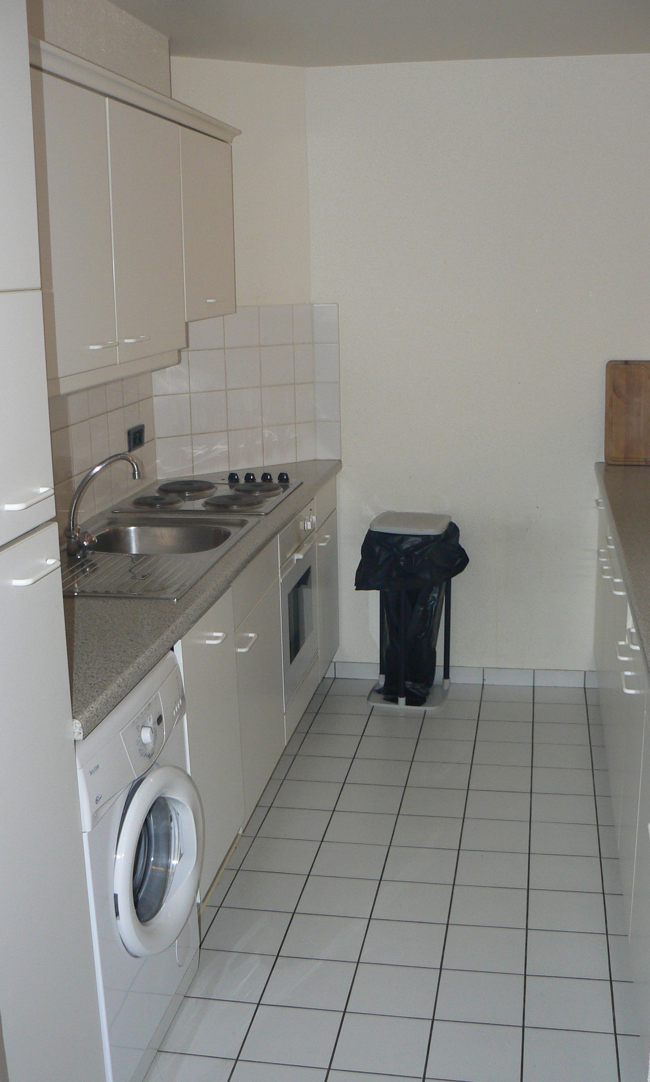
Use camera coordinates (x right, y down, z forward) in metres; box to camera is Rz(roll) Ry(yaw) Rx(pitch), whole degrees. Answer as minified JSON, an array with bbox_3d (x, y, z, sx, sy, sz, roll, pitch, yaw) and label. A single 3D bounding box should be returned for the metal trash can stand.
[{"bbox_3d":[0.332,0.259,4.332,0.410,0.720,0.300,2,14,15],"label":"metal trash can stand"}]

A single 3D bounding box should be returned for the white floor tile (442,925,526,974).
[{"bbox_3d":[0.392,1.002,2.753,0.197,0.010,0.197,1,13,11],"label":"white floor tile"}]

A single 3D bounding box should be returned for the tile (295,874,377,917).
[{"bbox_3d":[0.037,0.939,2.958,0.198,0.010,0.198,1,13,10],"label":"tile"}]

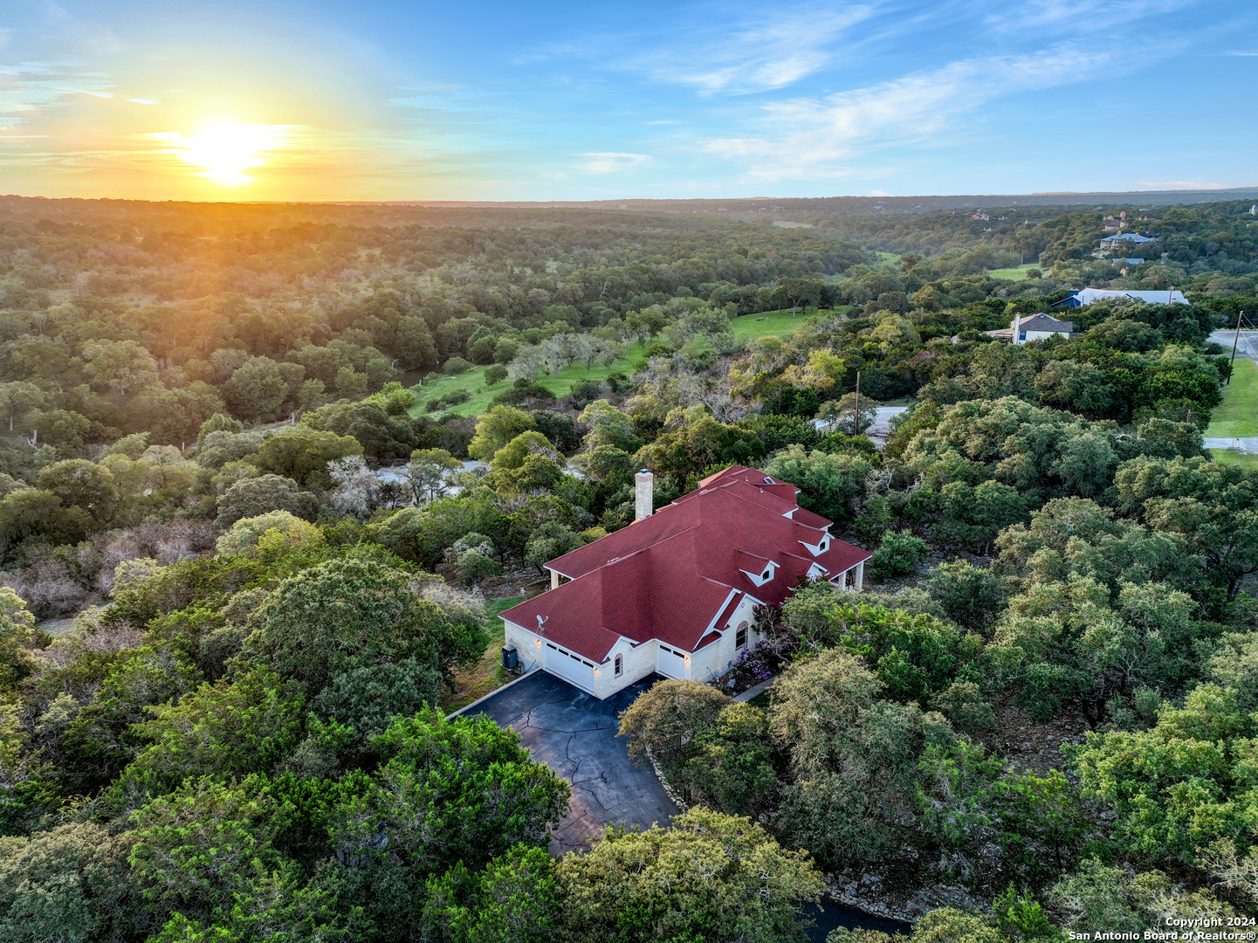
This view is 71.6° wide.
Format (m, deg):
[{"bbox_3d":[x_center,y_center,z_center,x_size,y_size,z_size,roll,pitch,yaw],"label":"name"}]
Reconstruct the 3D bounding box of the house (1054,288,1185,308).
[{"bbox_3d":[140.470,-48.870,250.000,36.500,7.000,14.000,1,17,2],"label":"house"}]

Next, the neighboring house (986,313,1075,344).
[{"bbox_3d":[87.480,-31.280,190.000,15.000,6.700,13.000,4,18,12],"label":"neighboring house"}]

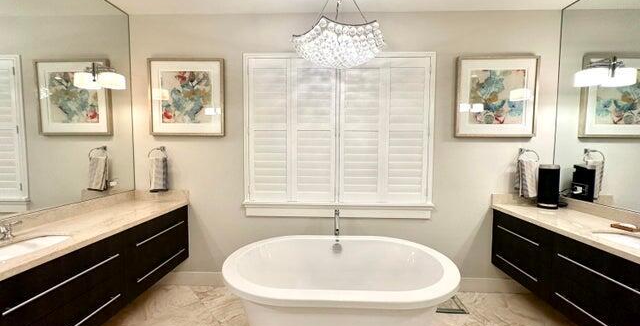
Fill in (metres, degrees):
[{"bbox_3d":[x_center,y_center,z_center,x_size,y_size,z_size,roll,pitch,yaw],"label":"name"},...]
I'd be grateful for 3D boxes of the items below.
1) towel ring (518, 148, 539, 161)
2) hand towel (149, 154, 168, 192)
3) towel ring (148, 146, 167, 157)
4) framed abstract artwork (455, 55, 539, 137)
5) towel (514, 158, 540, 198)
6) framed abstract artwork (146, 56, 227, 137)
[{"bbox_3d":[1.956,-0.045,2.436,0.190,0.187,0.080,0,3,2],"label":"towel ring"},{"bbox_3d":[-1.584,0.111,2.547,0.152,0.347,0.090,0,3,2],"label":"hand towel"},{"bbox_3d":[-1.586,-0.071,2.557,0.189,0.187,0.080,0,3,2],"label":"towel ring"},{"bbox_3d":[1.653,-0.613,2.433,0.740,0.753,0.037,0,3,2],"label":"framed abstract artwork"},{"bbox_3d":[1.940,0.144,2.428,0.164,0.355,0.090,0,3,2],"label":"towel"},{"bbox_3d":[-1.288,-0.633,2.534,0.741,0.746,0.037,0,3,2],"label":"framed abstract artwork"}]

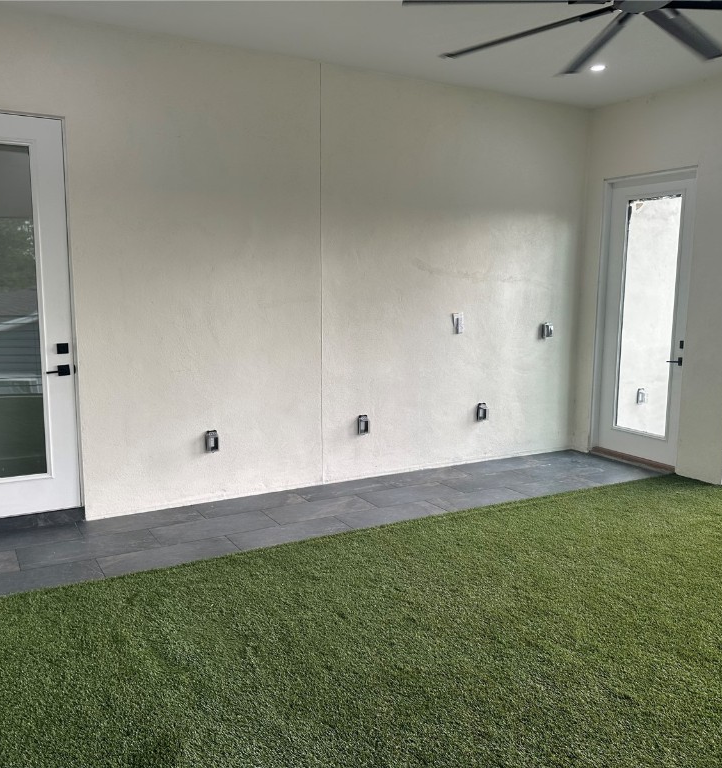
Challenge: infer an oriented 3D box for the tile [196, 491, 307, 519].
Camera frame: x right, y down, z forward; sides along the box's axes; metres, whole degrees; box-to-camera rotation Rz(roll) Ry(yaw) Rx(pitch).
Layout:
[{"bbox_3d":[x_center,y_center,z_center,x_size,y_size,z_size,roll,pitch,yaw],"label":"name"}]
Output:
[{"bbox_3d":[-0.782,0.857,5.031,0.757,0.013,0.343,-4,9,-30],"label":"tile"}]

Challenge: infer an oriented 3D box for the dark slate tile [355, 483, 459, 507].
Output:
[{"bbox_3d":[0.371,0.835,5.323,0.755,0.012,0.375,-4,9,-30],"label":"dark slate tile"}]

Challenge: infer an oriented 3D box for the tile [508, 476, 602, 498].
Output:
[{"bbox_3d":[1.533,0.801,5.569,0.757,0.013,0.320,-4,9,-30],"label":"tile"}]

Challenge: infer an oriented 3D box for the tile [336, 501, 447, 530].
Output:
[{"bbox_3d":[0.223,0.900,4.829,0.759,0.012,0.340,-4,9,-30],"label":"tile"}]

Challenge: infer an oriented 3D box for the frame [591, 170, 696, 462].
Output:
[{"bbox_3d":[2.441,-0.535,6.161,0.120,2.465,0.940,-4,9,-30],"label":"frame"}]

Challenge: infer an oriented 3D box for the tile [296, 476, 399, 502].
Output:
[{"bbox_3d":[-0.135,0.813,5.439,0.759,0.012,0.354,-4,9,-30],"label":"tile"}]

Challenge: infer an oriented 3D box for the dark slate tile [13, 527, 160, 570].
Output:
[{"bbox_3d":[-1.600,0.972,4.190,0.759,0.012,0.366,-4,9,-30],"label":"dark slate tile"}]

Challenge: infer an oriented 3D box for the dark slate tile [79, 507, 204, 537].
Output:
[{"bbox_3d":[-1.452,0.905,4.690,0.755,0.012,0.328,-4,9,-30],"label":"dark slate tile"}]

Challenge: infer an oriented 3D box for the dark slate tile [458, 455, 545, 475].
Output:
[{"bbox_3d":[1.184,0.723,6.194,0.755,0.012,0.328,-4,9,-30],"label":"dark slate tile"}]

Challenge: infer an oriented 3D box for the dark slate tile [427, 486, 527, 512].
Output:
[{"bbox_3d":[0.881,0.854,5.205,0.759,0.012,0.340,-4,9,-30],"label":"dark slate tile"}]

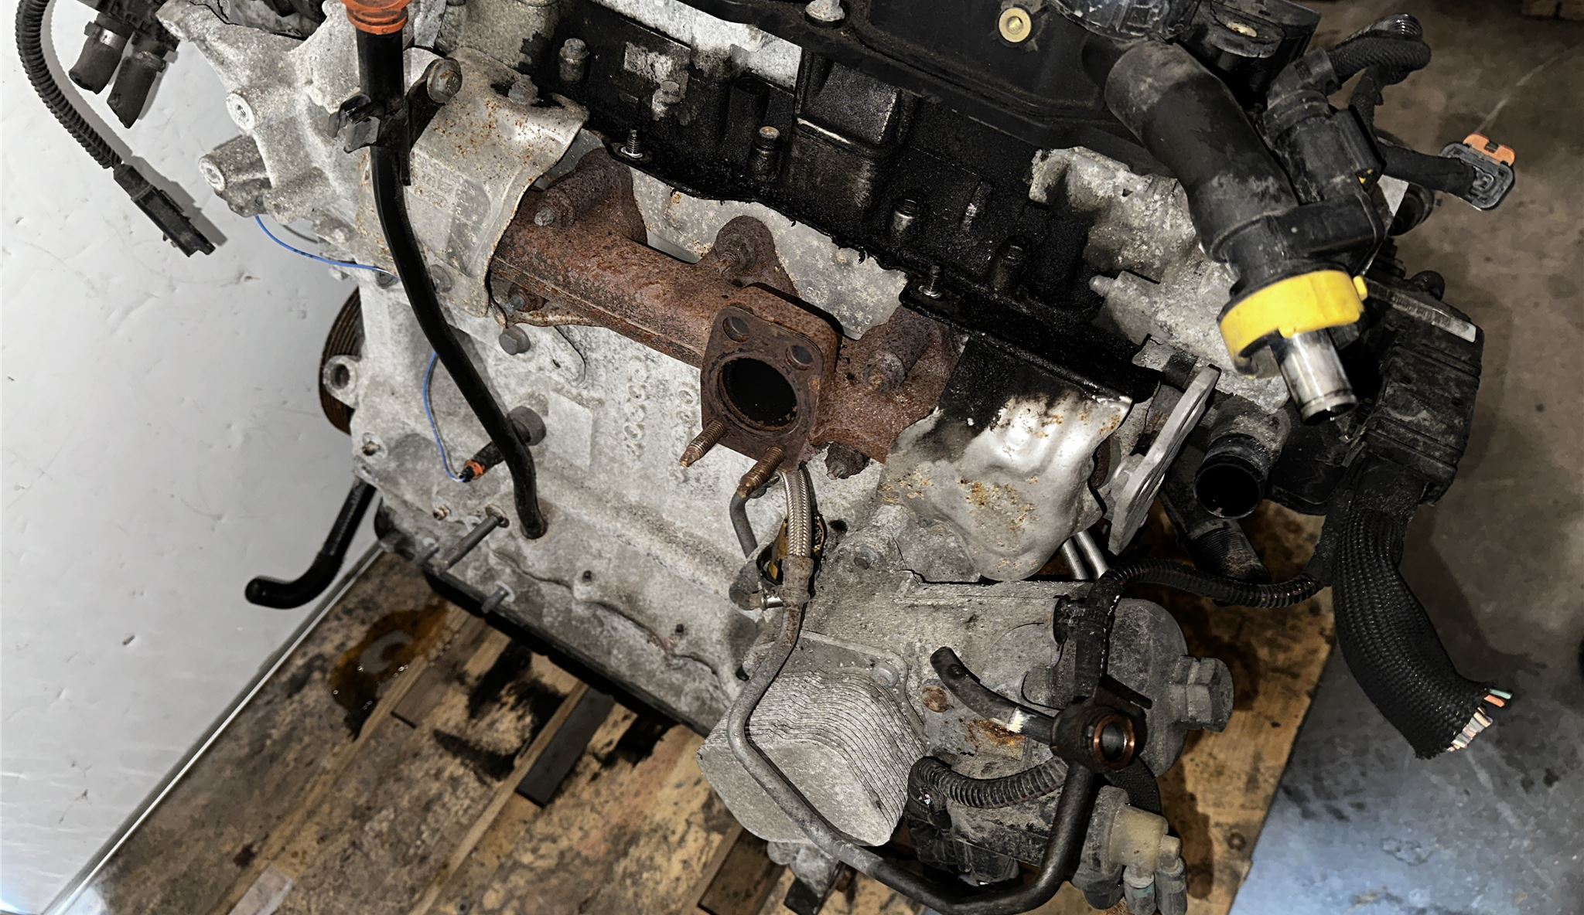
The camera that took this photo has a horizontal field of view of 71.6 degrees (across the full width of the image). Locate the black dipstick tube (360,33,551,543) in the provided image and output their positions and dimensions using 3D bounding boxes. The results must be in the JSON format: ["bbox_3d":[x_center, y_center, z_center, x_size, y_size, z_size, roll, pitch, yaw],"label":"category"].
[{"bbox_3d":[-0.191,-0.082,0.606,0.050,0.292,0.030,-8,26,9],"label":"black dipstick tube"}]

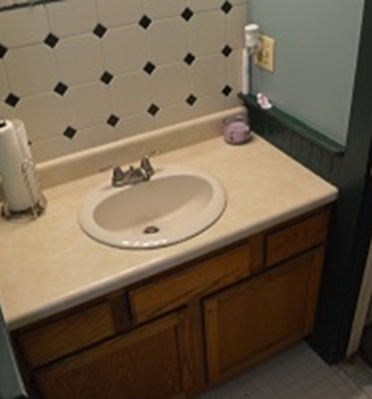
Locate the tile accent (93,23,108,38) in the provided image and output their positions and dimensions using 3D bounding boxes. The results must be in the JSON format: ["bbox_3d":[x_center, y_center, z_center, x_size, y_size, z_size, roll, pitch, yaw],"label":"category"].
[{"bbox_3d":[-0.270,-0.530,1.411,0.038,0.038,0.008,-19,39,-21],"label":"tile accent"}]

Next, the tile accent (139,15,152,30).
[{"bbox_3d":[-0.132,-0.579,1.466,0.038,0.038,0.008,-19,39,-21],"label":"tile accent"}]

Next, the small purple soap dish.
[{"bbox_3d":[0.199,-0.273,1.760,0.108,0.085,0.105,-9,35,-8],"label":"small purple soap dish"}]

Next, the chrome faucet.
[{"bbox_3d":[-0.177,-0.097,1.547,0.185,0.075,0.115,-19,39,-21],"label":"chrome faucet"}]

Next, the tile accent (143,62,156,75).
[{"bbox_3d":[-0.126,-0.455,1.558,0.038,0.038,0.008,-19,39,-21],"label":"tile accent"}]

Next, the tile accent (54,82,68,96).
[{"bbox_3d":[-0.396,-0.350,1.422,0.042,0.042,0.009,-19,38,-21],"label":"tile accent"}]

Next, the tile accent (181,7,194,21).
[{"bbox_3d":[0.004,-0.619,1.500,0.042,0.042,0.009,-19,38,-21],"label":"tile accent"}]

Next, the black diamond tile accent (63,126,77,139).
[{"bbox_3d":[-0.397,-0.230,1.540,0.038,0.038,0.008,-19,39,-21],"label":"black diamond tile accent"}]

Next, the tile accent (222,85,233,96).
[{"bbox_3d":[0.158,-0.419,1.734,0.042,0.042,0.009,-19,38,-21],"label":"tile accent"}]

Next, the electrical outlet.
[{"bbox_3d":[0.279,-0.519,1.590,0.012,0.120,0.112,-19,38,-21],"label":"electrical outlet"}]

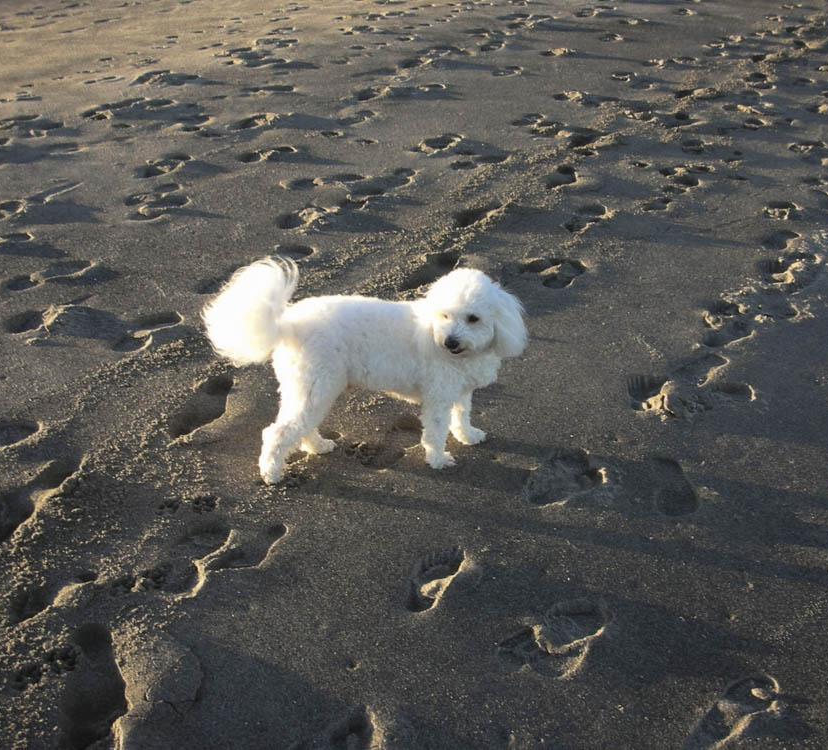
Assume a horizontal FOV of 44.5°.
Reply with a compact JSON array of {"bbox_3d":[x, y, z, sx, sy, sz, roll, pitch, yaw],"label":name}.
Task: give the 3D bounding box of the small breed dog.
[{"bbox_3d":[-0.097,-0.021,2.120,0.658,0.484,0.230,-2,31,-3],"label":"small breed dog"}]

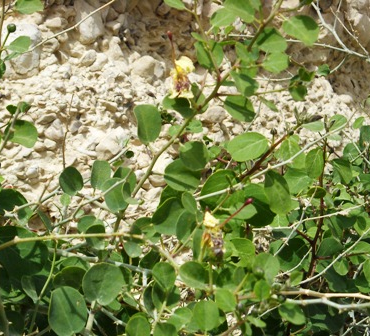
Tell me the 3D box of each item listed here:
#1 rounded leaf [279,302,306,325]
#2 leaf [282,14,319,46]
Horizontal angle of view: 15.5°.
[{"bbox_3d":[0.112,0.152,1.420,0.027,0.024,0.012,0,-30,0],"label":"rounded leaf"},{"bbox_3d":[0.114,-0.135,1.330,0.037,0.030,0.008,40,-19,9],"label":"leaf"}]

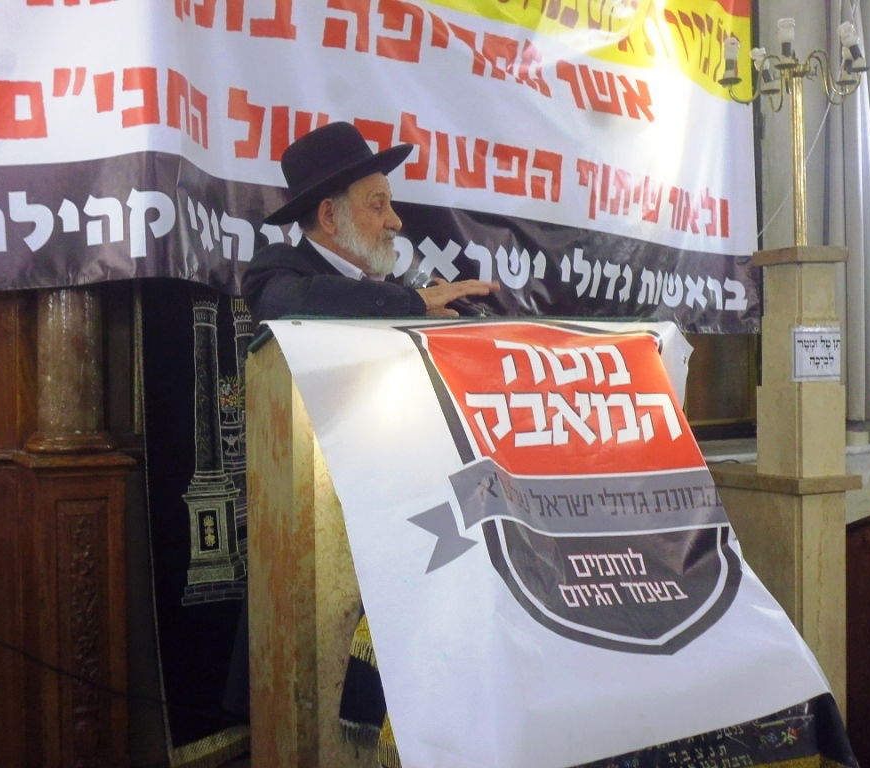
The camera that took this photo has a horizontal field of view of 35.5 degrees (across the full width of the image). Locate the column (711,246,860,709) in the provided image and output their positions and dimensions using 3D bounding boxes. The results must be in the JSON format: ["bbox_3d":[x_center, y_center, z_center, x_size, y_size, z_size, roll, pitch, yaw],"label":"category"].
[{"bbox_3d":[1.065,0.322,4.129,0.250,1.450,0.360,-1,1,-27],"label":"column"}]

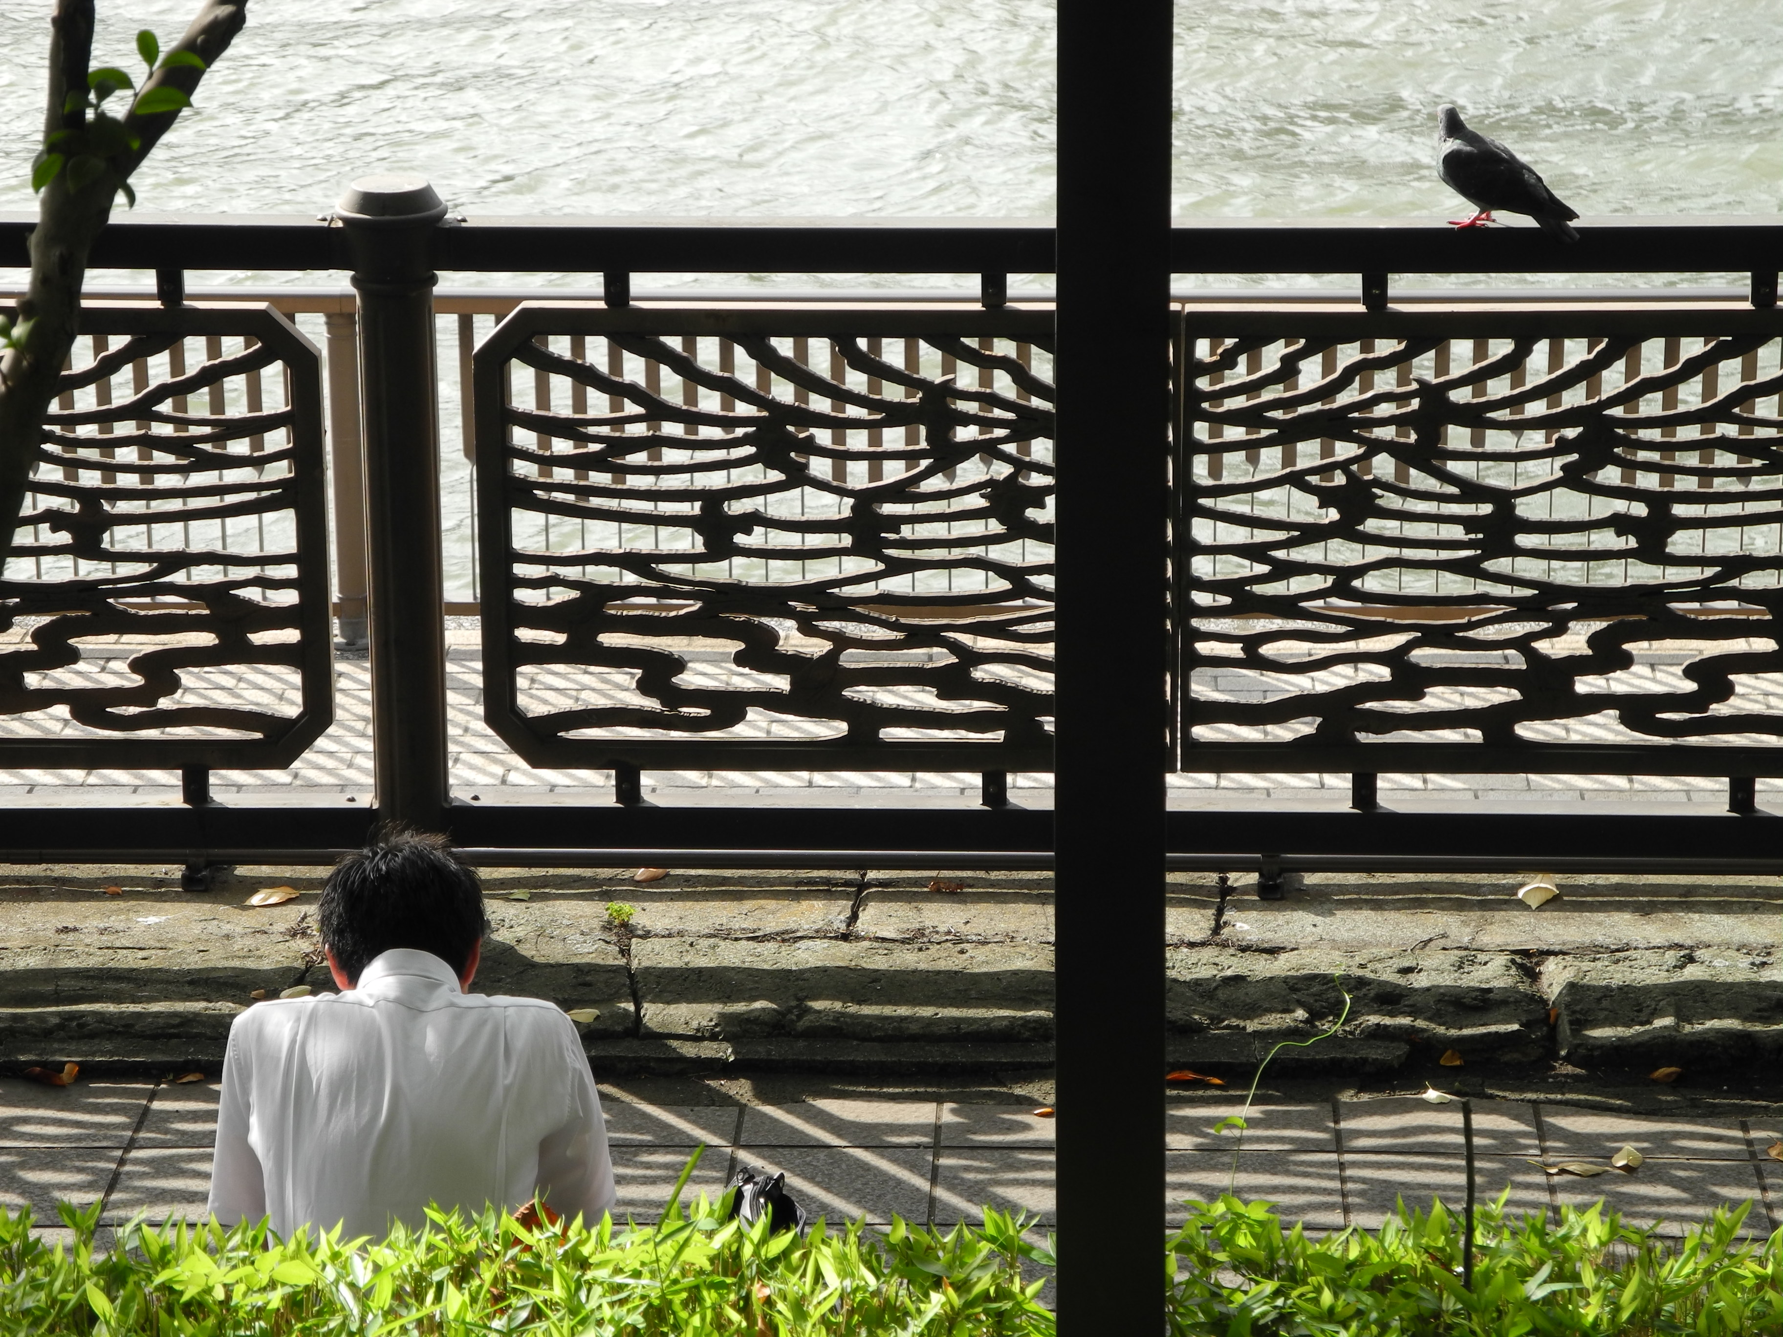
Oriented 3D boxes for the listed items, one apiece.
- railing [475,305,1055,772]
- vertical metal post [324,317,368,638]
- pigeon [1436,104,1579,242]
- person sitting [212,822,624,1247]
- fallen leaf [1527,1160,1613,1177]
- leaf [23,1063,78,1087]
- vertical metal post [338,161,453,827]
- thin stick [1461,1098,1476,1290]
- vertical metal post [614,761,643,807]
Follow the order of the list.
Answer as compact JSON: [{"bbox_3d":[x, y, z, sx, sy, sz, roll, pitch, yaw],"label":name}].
[{"bbox_3d":[-0.104,-0.207,9.753,1.122,0.765,0.040,0,19,2],"label":"railing"},{"bbox_3d":[-1.620,-0.565,18.214,0.105,1.028,0.105,0,19,2],"label":"vertical metal post"},{"bbox_3d":[0.955,-0.765,9.499,0.265,0.185,0.105,13,23,36],"label":"pigeon"},{"bbox_3d":[-0.588,0.703,7.668,0.500,1.040,0.700,0,18,0],"label":"person sitting"},{"bbox_3d":[1.014,0.739,9.166,0.128,0.018,0.042,4,19,13],"label":"fallen leaf"},{"bbox_3d":[-1.309,0.629,9.539,0.084,0.030,0.045,0,19,2],"label":"leaf"},{"bbox_3d":[-0.775,-0.217,9.778,0.170,1.146,0.170,0,19,2],"label":"vertical metal post"},{"bbox_3d":[0.680,0.624,7.219,0.013,0.270,0.013,-1,17,0],"label":"thin stick"},{"bbox_3d":[-0.422,0.182,9.894,0.041,0.067,0.035,0,19,2],"label":"vertical metal post"}]

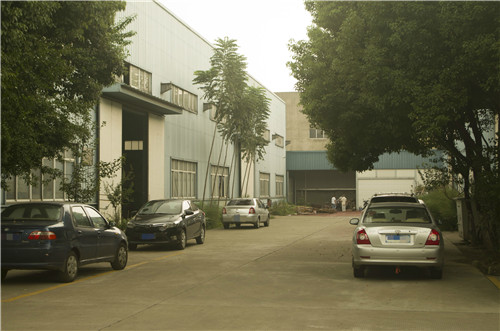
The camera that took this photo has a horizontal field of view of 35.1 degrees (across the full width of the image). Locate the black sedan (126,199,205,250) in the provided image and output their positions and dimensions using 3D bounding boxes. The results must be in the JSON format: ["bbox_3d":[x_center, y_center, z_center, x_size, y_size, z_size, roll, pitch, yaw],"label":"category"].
[{"bbox_3d":[-2.555,1.831,24.967,1.720,1.475,4.420,0,-2,10],"label":"black sedan"}]

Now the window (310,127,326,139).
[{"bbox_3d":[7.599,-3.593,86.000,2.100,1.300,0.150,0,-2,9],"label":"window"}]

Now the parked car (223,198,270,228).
[{"bbox_3d":[-0.121,2.401,39.641,1.700,1.450,4.280,0,-2,12],"label":"parked car"}]

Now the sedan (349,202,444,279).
[{"bbox_3d":[3.159,1.528,16.786,1.760,1.460,4.500,0,-2,11],"label":"sedan"}]

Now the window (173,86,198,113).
[{"bbox_3d":[-3.434,-3.508,41.994,0.150,1.080,5.220,0,-2,11],"label":"window"}]

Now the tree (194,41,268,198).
[{"bbox_3d":[-1.004,-1.912,45.294,4.400,10.500,4.600,0,-2,11],"label":"tree"}]

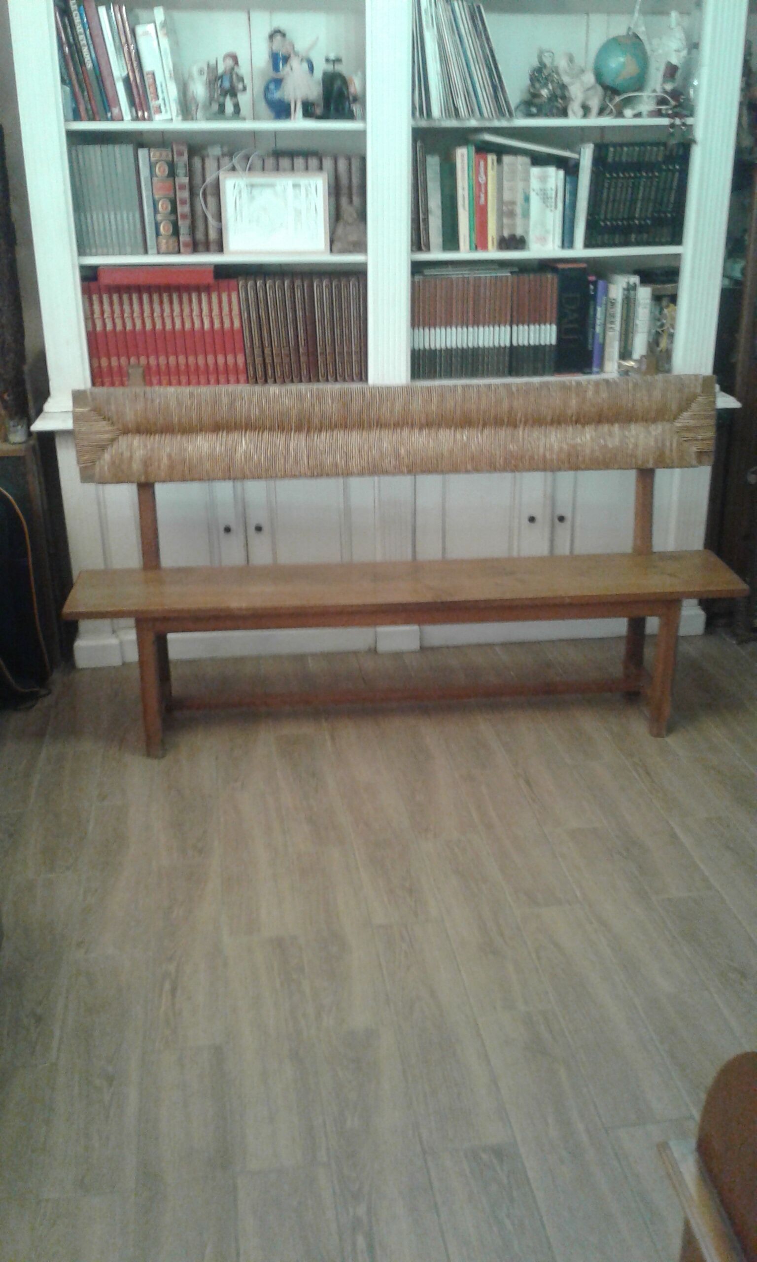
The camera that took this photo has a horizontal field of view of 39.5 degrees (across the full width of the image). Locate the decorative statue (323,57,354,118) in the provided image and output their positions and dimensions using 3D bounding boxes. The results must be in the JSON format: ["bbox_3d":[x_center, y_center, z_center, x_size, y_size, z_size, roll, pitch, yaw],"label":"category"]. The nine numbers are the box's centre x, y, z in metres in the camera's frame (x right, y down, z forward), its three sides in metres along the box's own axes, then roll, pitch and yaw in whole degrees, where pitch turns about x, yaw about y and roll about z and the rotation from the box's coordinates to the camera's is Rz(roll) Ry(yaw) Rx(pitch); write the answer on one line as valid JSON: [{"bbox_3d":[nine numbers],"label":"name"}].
[{"bbox_3d":[-0.123,-1.657,3.223,0.092,0.172,0.085,-3,20,-6],"label":"decorative statue"}]

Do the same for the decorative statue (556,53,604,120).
[{"bbox_3d":[0.632,-1.699,3.294,0.128,0.185,0.110,-3,20,-6],"label":"decorative statue"}]

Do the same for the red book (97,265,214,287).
[{"bbox_3d":[-0.701,-1.139,3.366,0.352,0.055,0.250,-3,21,-6],"label":"red book"}]

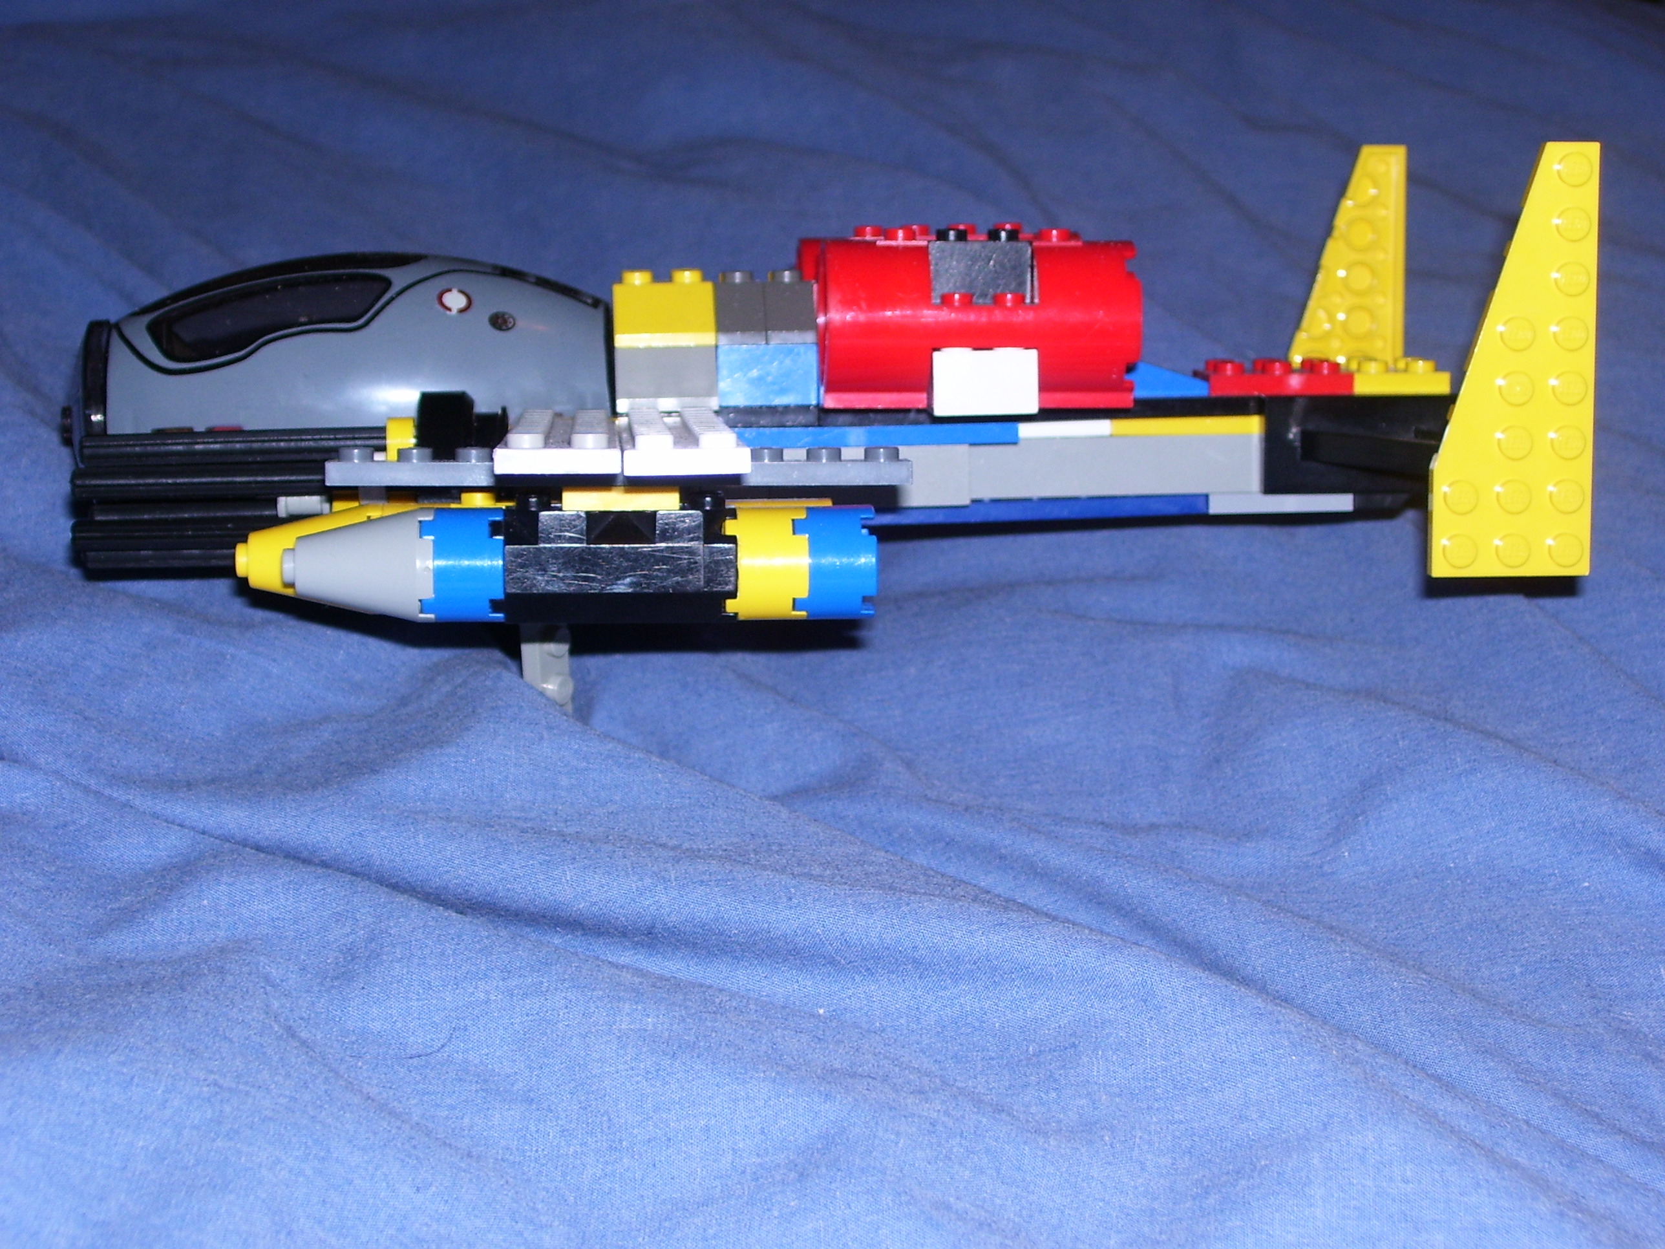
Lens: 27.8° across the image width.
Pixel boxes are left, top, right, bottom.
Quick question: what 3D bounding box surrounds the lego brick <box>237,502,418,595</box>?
[{"bbox_3d":[-0.075,-0.009,0.485,0.021,0.016,0.016,-1,8,-4],"label":"lego brick"}]

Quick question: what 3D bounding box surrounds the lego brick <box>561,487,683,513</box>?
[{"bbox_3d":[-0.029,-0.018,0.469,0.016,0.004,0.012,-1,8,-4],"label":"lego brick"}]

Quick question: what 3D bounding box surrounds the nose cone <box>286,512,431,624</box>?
[{"bbox_3d":[-0.066,-0.008,0.471,0.021,0.016,0.016,0,6,-5],"label":"nose cone"}]

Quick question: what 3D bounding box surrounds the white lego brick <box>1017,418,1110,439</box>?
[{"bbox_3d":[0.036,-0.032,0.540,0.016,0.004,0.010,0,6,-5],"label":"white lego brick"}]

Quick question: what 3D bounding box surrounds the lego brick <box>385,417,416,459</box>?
[{"bbox_3d":[-0.065,-0.027,0.506,0.004,0.008,0.008,0,6,-5],"label":"lego brick"}]

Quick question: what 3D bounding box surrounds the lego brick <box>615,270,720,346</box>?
[{"bbox_3d":[-0.027,-0.050,0.536,0.016,0.011,0.016,0,6,-5],"label":"lego brick"}]

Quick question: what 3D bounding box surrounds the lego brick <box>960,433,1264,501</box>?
[{"bbox_3d":[0.045,-0.027,0.551,0.048,0.010,0.013,-1,8,-4],"label":"lego brick"}]

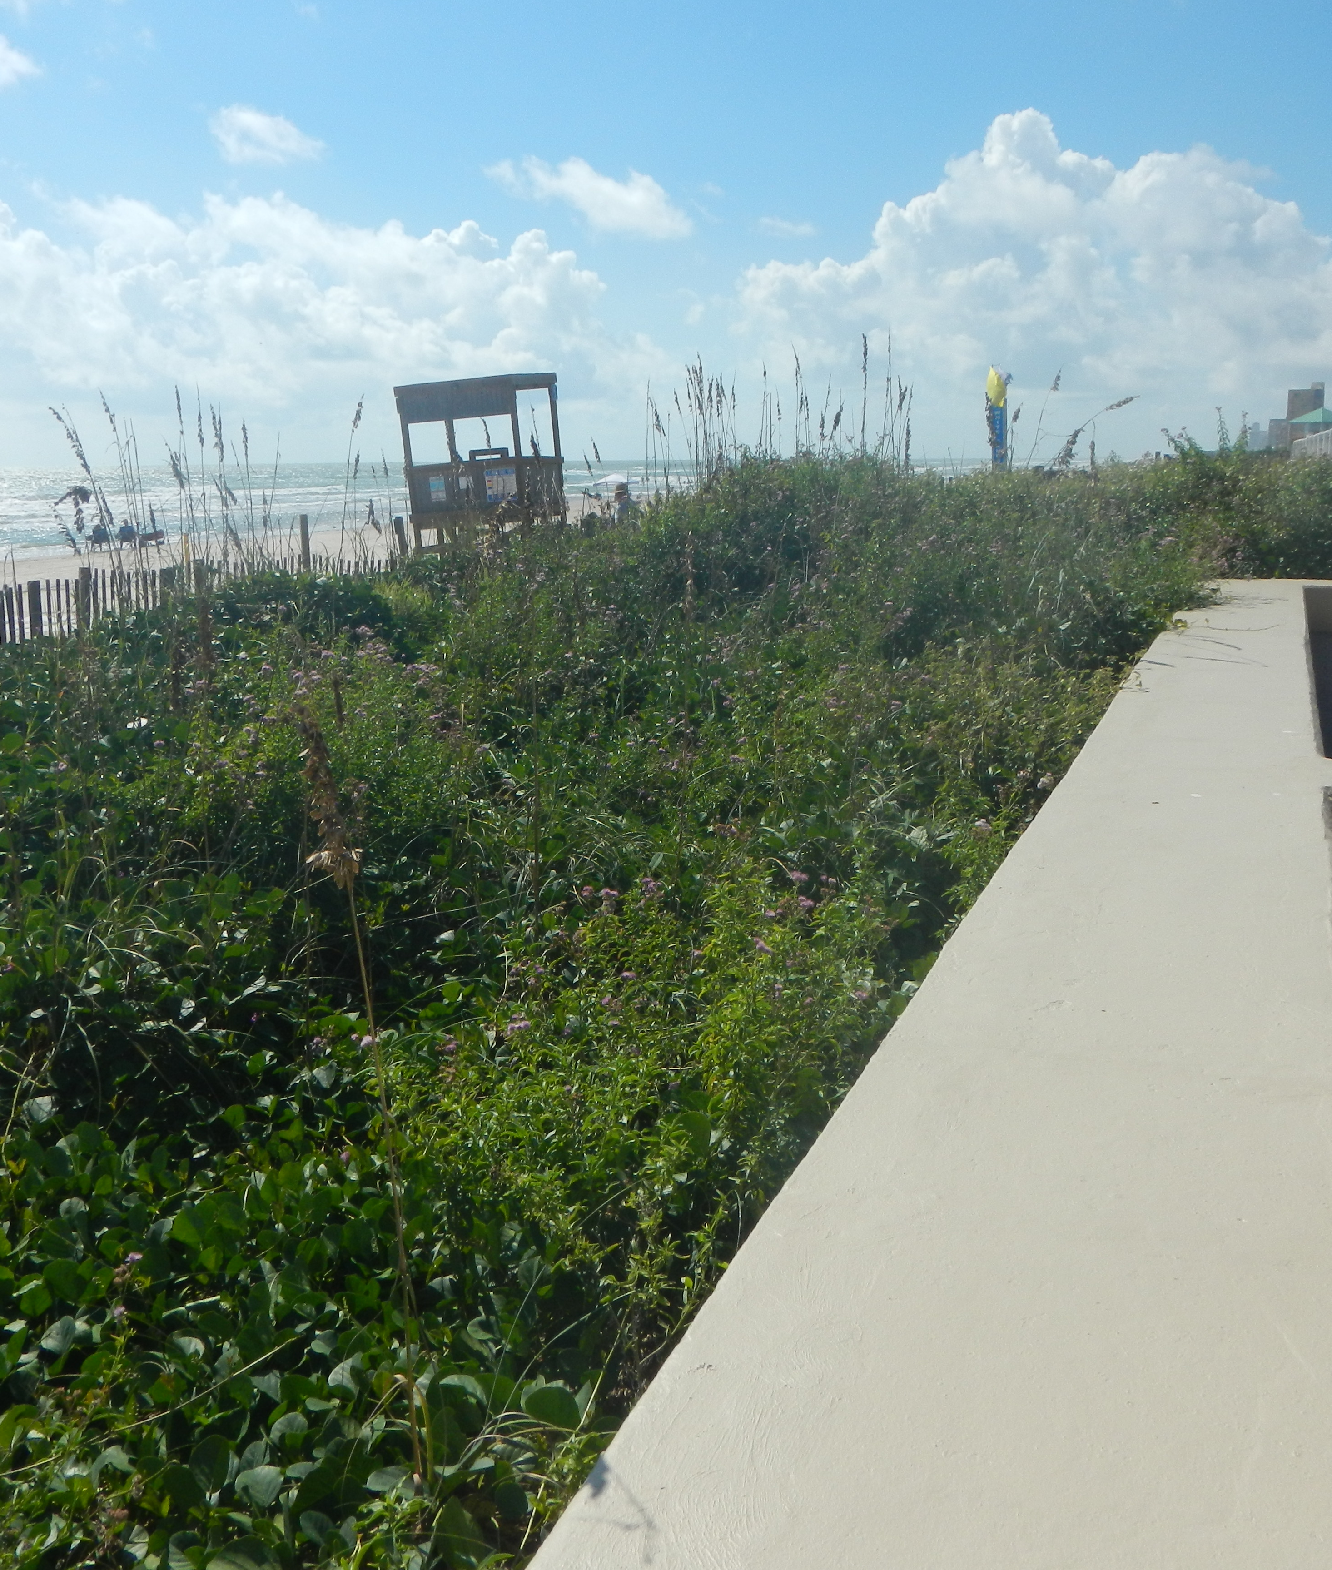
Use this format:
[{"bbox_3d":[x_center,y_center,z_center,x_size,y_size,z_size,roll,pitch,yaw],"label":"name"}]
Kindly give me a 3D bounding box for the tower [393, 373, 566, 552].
[{"bbox_3d":[-3.398,-5.812,32.053,2.353,3.561,2.209,0,11,18],"label":"tower"}]

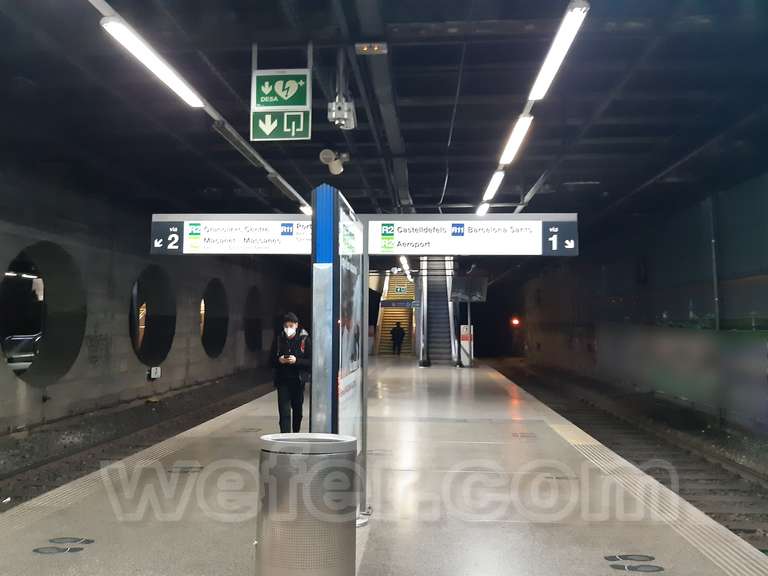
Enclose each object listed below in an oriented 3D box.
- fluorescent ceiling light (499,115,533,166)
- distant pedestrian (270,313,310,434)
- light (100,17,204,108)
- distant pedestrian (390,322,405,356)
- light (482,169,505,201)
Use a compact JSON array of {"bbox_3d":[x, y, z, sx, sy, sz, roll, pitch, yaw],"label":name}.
[{"bbox_3d":[1.487,-1.663,6.512,0.125,0.080,1.570,0,-3,4],"label":"fluorescent ceiling light"},{"bbox_3d":[-1.180,1.196,7.357,0.530,1.750,0.420,0,-3,-1],"label":"distant pedestrian"},{"bbox_3d":[-1.823,-1.798,4.718,0.130,0.080,1.570,0,-3,4],"label":"light"},{"bbox_3d":[0.697,2.540,29.337,0.600,1.630,0.380,0,-3,4],"label":"distant pedestrian"},{"bbox_3d":[1.607,-1.500,8.441,0.125,0.080,1.570,0,-3,4],"label":"light"}]

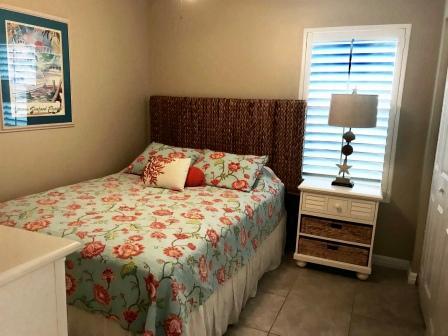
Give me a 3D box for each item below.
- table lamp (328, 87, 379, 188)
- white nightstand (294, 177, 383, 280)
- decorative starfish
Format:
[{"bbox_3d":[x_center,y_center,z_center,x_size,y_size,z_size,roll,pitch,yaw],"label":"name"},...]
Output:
[{"bbox_3d":[1.038,-0.239,2.985,0.376,0.809,0.376,6,12,22],"label":"table lamp"},{"bbox_3d":[0.975,0.511,3.122,0.644,0.716,0.377,6,12,22],"label":"white nightstand"},{"bbox_3d":[1.004,0.005,3.022,0.126,0.131,0.026,6,12,22],"label":"decorative starfish"}]

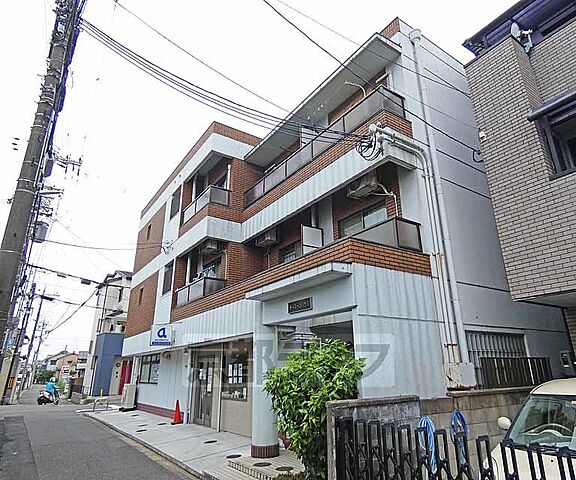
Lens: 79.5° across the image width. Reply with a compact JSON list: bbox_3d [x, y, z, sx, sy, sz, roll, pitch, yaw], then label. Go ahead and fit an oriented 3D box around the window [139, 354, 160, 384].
[{"bbox_3d":[-5.418,5.053,13.613,0.120,1.100,2.500,12,-24,-34],"label":"window"}]

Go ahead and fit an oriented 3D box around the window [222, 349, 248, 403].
[{"bbox_3d":[-1.443,3.656,9.526,0.100,1.420,1.480,13,-24,-34],"label":"window"}]

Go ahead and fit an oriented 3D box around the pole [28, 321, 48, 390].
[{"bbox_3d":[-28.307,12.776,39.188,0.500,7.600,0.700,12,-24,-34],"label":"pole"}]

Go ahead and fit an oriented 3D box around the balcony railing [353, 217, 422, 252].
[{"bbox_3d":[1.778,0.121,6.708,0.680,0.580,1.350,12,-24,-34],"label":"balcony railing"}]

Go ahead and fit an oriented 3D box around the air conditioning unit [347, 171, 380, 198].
[{"bbox_3d":[1.669,-1.277,7.477,0.312,0.562,0.801,12,-24,-34],"label":"air conditioning unit"}]

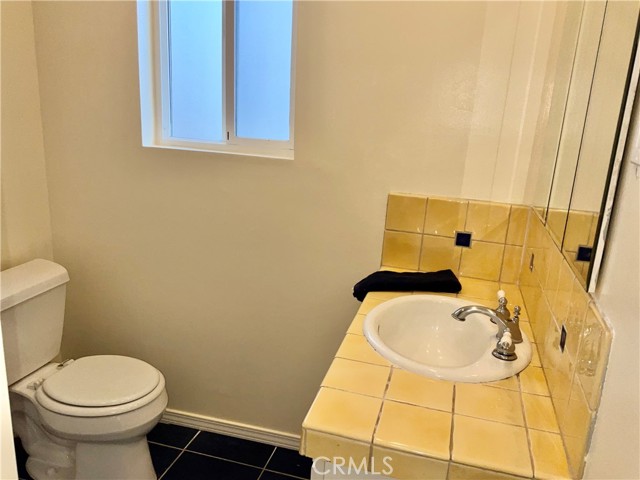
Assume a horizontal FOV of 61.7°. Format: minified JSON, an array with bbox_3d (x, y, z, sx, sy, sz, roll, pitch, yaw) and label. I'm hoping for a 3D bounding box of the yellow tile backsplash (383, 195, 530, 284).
[{"bbox_3d":[0.472,-0.007,1.901,0.480,0.276,0.015,7,16,13],"label":"yellow tile backsplash"}]

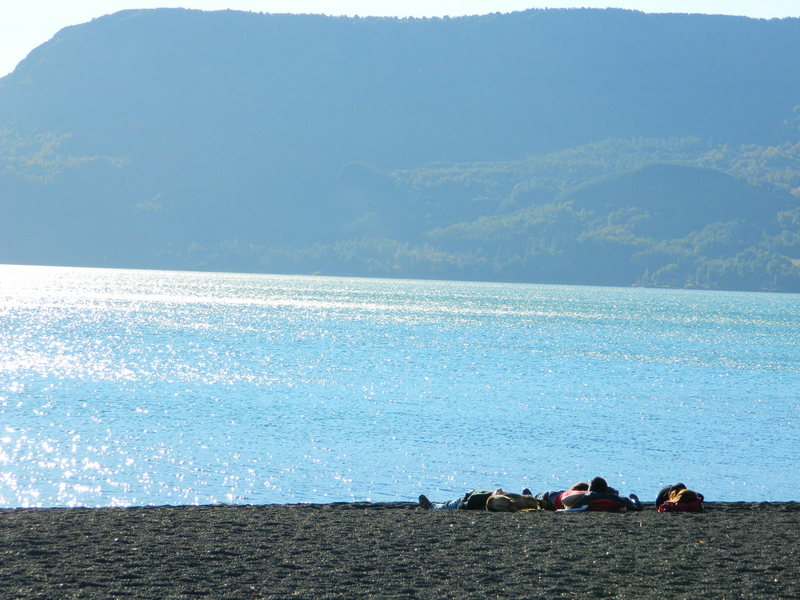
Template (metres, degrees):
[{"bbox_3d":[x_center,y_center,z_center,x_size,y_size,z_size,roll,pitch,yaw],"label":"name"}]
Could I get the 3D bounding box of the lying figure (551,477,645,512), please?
[{"bbox_3d":[2.220,2.027,30.575,0.620,0.360,1.639,2,-7,18],"label":"lying figure"}]

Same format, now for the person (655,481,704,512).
[{"bbox_3d":[2.884,2.040,30.550,0.520,0.330,1.511,2,-5,5],"label":"person"}]

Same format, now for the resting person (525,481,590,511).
[{"bbox_3d":[1.597,2.044,30.850,0.520,0.330,1.574,2,-6,-17],"label":"resting person"}]

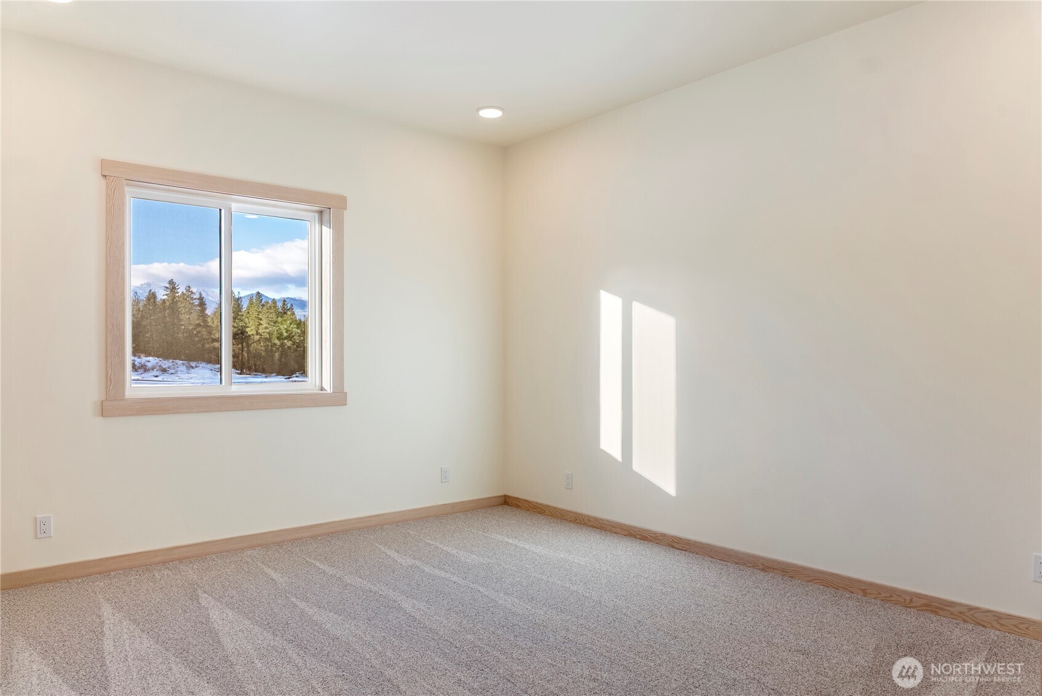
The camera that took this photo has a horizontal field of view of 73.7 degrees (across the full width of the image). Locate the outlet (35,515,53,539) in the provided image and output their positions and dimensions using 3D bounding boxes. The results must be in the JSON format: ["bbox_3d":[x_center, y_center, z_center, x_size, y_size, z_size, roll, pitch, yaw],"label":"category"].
[{"bbox_3d":[-2.414,0.907,3.520,0.070,0.114,0.007,0,-1,-39],"label":"outlet"}]

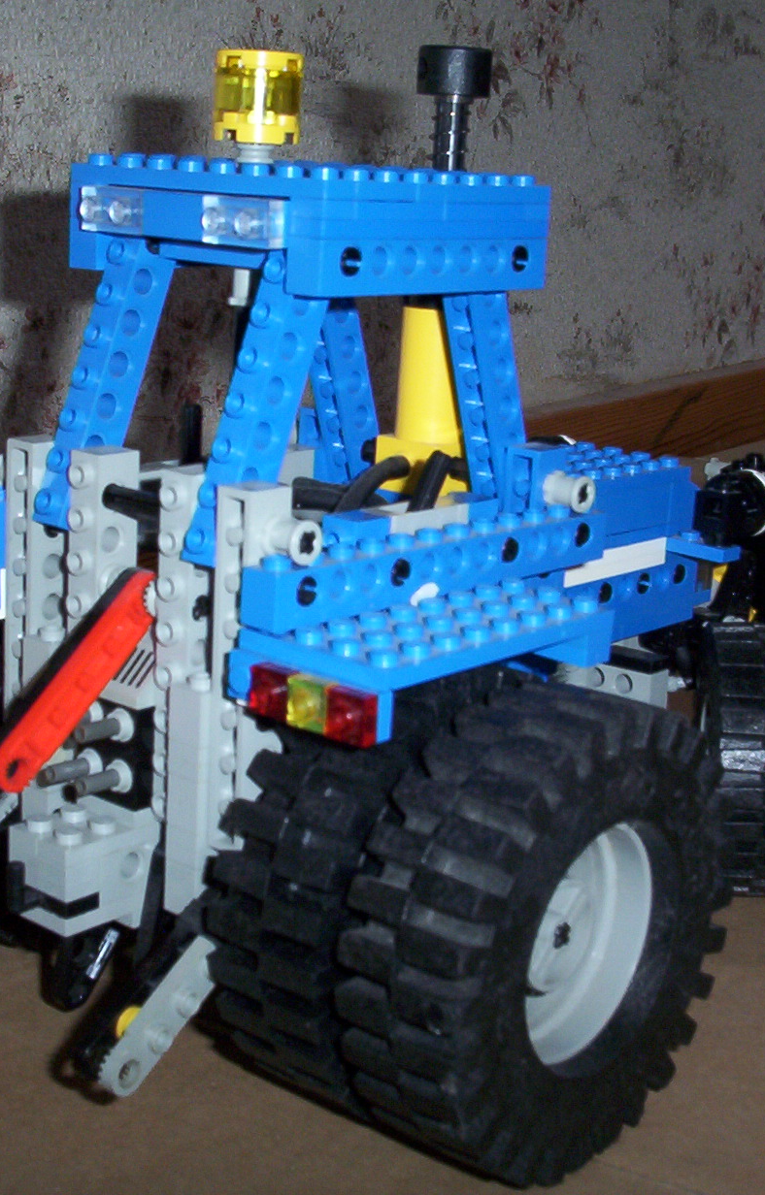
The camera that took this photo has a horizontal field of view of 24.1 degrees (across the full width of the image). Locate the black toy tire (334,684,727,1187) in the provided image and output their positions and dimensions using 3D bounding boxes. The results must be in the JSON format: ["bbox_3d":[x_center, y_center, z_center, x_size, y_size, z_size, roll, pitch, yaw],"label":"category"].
[{"bbox_3d":[0.029,0.057,0.310,0.028,0.080,0.080,13,18,38],"label":"black toy tire"}]

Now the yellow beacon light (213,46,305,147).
[{"bbox_3d":[-0.023,-0.092,0.328,0.016,0.016,0.016,3,14,-1],"label":"yellow beacon light"}]

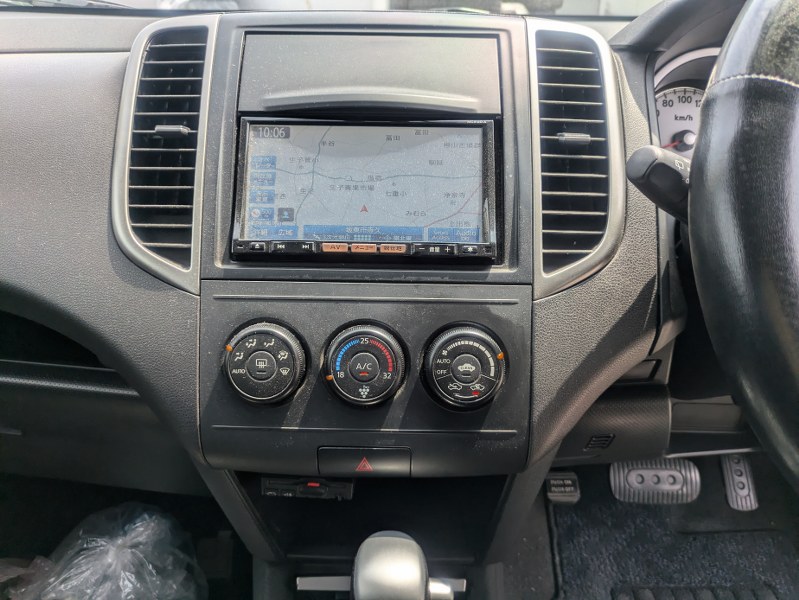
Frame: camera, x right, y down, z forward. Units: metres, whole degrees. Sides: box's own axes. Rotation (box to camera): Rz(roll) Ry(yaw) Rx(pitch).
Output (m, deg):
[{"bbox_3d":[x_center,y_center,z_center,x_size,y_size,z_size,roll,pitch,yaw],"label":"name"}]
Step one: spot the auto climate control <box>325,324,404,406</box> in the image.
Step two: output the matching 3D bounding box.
[{"bbox_3d":[-0.022,0.042,0.369,0.051,0.051,0.021,1,-5,1],"label":"auto climate control"}]

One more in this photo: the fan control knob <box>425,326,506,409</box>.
[{"bbox_3d":[0.042,0.043,0.368,0.051,0.051,0.021,1,-5,1],"label":"fan control knob"}]

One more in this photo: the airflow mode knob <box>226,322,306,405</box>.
[{"bbox_3d":[-0.086,0.041,0.369,0.051,0.051,0.021,1,-5,1],"label":"airflow mode knob"}]

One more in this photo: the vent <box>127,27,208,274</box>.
[{"bbox_3d":[-0.163,-0.107,0.407,0.052,0.173,0.025,1,-9,14],"label":"vent"}]

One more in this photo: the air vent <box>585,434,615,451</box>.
[{"bbox_3d":[0.177,0.126,0.510,0.027,0.015,0.006,1,-2,0],"label":"air vent"}]

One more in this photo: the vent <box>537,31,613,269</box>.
[{"bbox_3d":[0.121,-0.104,0.407,0.051,0.173,0.025,1,-10,-13],"label":"vent"}]

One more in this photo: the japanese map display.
[{"bbox_3d":[-0.025,-0.081,0.394,0.161,0.086,0.011,1,-9,1],"label":"japanese map display"}]

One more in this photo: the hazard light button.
[{"bbox_3d":[-0.024,0.106,0.378,0.061,0.021,0.011,1,2,1],"label":"hazard light button"}]

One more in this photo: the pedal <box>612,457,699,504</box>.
[{"bbox_3d":[0.335,0.236,0.755,0.116,0.060,0.022,1,-12,0],"label":"pedal"}]

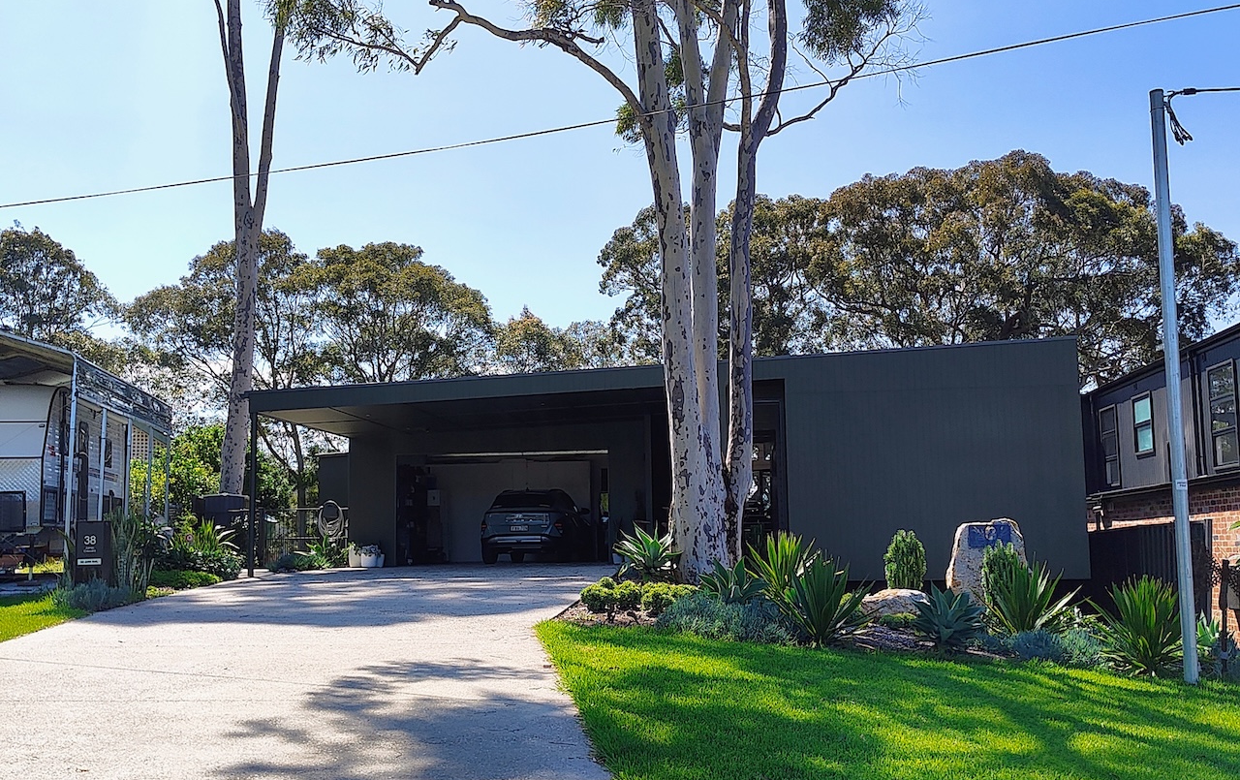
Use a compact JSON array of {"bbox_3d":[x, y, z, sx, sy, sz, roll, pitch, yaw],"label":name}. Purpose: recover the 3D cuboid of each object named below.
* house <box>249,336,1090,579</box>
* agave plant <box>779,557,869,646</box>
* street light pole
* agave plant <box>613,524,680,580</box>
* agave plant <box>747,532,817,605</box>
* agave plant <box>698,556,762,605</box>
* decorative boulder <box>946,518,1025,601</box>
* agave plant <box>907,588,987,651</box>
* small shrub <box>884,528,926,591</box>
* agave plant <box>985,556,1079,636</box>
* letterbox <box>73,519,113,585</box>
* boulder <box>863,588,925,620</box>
[{"bbox_3d":[1.344,1.927,25.802,13.550,3.750,13.000,-1,-6,7],"label":"house"},{"bbox_3d":[1.989,2.071,11.600,0.860,0.820,0.840,-1,-6,0],"label":"agave plant"},{"bbox_3d":[5.188,-0.111,11.214,0.125,5.600,0.125,-1,-6,0],"label":"street light pole"},{"bbox_3d":[0.350,2.162,15.800,0.870,0.750,0.850,-1,-6,0],"label":"agave plant"},{"bbox_3d":[1.738,1.923,12.700,0.820,0.800,0.800,-1,-6,0],"label":"agave plant"},{"bbox_3d":[1.193,2.058,12.900,0.710,0.570,0.700,-1,-6,0],"label":"agave plant"},{"bbox_3d":[4.378,2.050,14.300,0.930,1.000,0.550,-1,-6,6],"label":"decorative boulder"},{"bbox_3d":[3.120,2.189,11.400,0.740,0.580,0.720,-1,-6,0],"label":"agave plant"},{"bbox_3d":[3.411,2.050,14.300,0.490,0.780,0.480,-1,-6,0],"label":"small shrub"},{"bbox_3d":[4.176,2.101,12.100,0.940,0.800,0.900,-1,-6,0],"label":"agave plant"},{"bbox_3d":[-6.885,2.185,15.600,0.340,0.980,0.280,-1,-6,1],"label":"letterbox"},{"bbox_3d":[3.013,2.385,13.200,0.700,0.380,0.550,-1,-6,0],"label":"boulder"}]

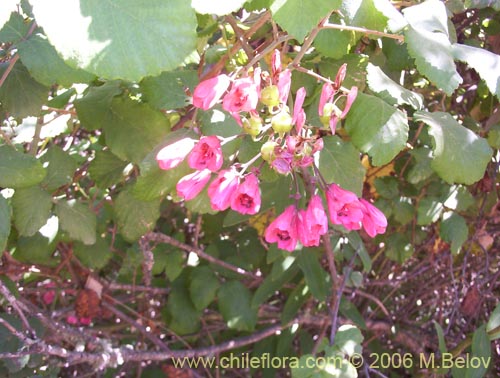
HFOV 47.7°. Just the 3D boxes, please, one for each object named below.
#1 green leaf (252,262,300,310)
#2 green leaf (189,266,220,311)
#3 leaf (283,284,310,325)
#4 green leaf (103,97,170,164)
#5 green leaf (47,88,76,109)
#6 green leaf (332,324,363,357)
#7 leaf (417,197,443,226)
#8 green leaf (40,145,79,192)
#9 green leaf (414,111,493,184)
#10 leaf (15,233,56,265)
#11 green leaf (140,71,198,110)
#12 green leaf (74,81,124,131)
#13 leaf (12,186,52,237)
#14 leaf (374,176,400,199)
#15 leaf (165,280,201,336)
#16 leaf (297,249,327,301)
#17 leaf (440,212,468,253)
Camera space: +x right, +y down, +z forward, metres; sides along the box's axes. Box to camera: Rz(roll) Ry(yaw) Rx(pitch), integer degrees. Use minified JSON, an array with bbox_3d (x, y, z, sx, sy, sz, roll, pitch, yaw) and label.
[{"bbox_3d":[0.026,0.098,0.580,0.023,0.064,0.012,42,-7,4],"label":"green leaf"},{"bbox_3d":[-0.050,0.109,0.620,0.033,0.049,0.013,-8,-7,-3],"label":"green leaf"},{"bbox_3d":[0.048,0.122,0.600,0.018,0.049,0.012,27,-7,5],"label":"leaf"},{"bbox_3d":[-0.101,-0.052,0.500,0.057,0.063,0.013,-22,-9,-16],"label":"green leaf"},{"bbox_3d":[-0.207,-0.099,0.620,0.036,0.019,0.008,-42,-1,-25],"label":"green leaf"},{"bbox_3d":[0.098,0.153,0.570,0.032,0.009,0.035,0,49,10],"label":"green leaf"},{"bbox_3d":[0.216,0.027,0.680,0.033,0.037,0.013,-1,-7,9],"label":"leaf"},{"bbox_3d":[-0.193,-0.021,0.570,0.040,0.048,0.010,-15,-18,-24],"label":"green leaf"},{"bbox_3d":[0.173,-0.035,0.480,0.055,0.018,0.085,-29,57,3],"label":"green leaf"},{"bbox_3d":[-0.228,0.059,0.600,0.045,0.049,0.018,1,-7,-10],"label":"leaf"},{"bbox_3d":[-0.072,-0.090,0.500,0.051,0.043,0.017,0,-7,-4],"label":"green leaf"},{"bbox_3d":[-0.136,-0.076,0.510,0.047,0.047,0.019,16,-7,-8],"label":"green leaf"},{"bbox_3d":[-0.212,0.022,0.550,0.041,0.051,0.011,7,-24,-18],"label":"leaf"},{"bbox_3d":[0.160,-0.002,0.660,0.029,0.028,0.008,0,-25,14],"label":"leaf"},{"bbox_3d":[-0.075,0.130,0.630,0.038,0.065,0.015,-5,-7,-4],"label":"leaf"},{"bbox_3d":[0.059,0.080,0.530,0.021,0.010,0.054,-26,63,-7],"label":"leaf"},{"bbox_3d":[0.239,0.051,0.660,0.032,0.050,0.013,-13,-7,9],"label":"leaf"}]

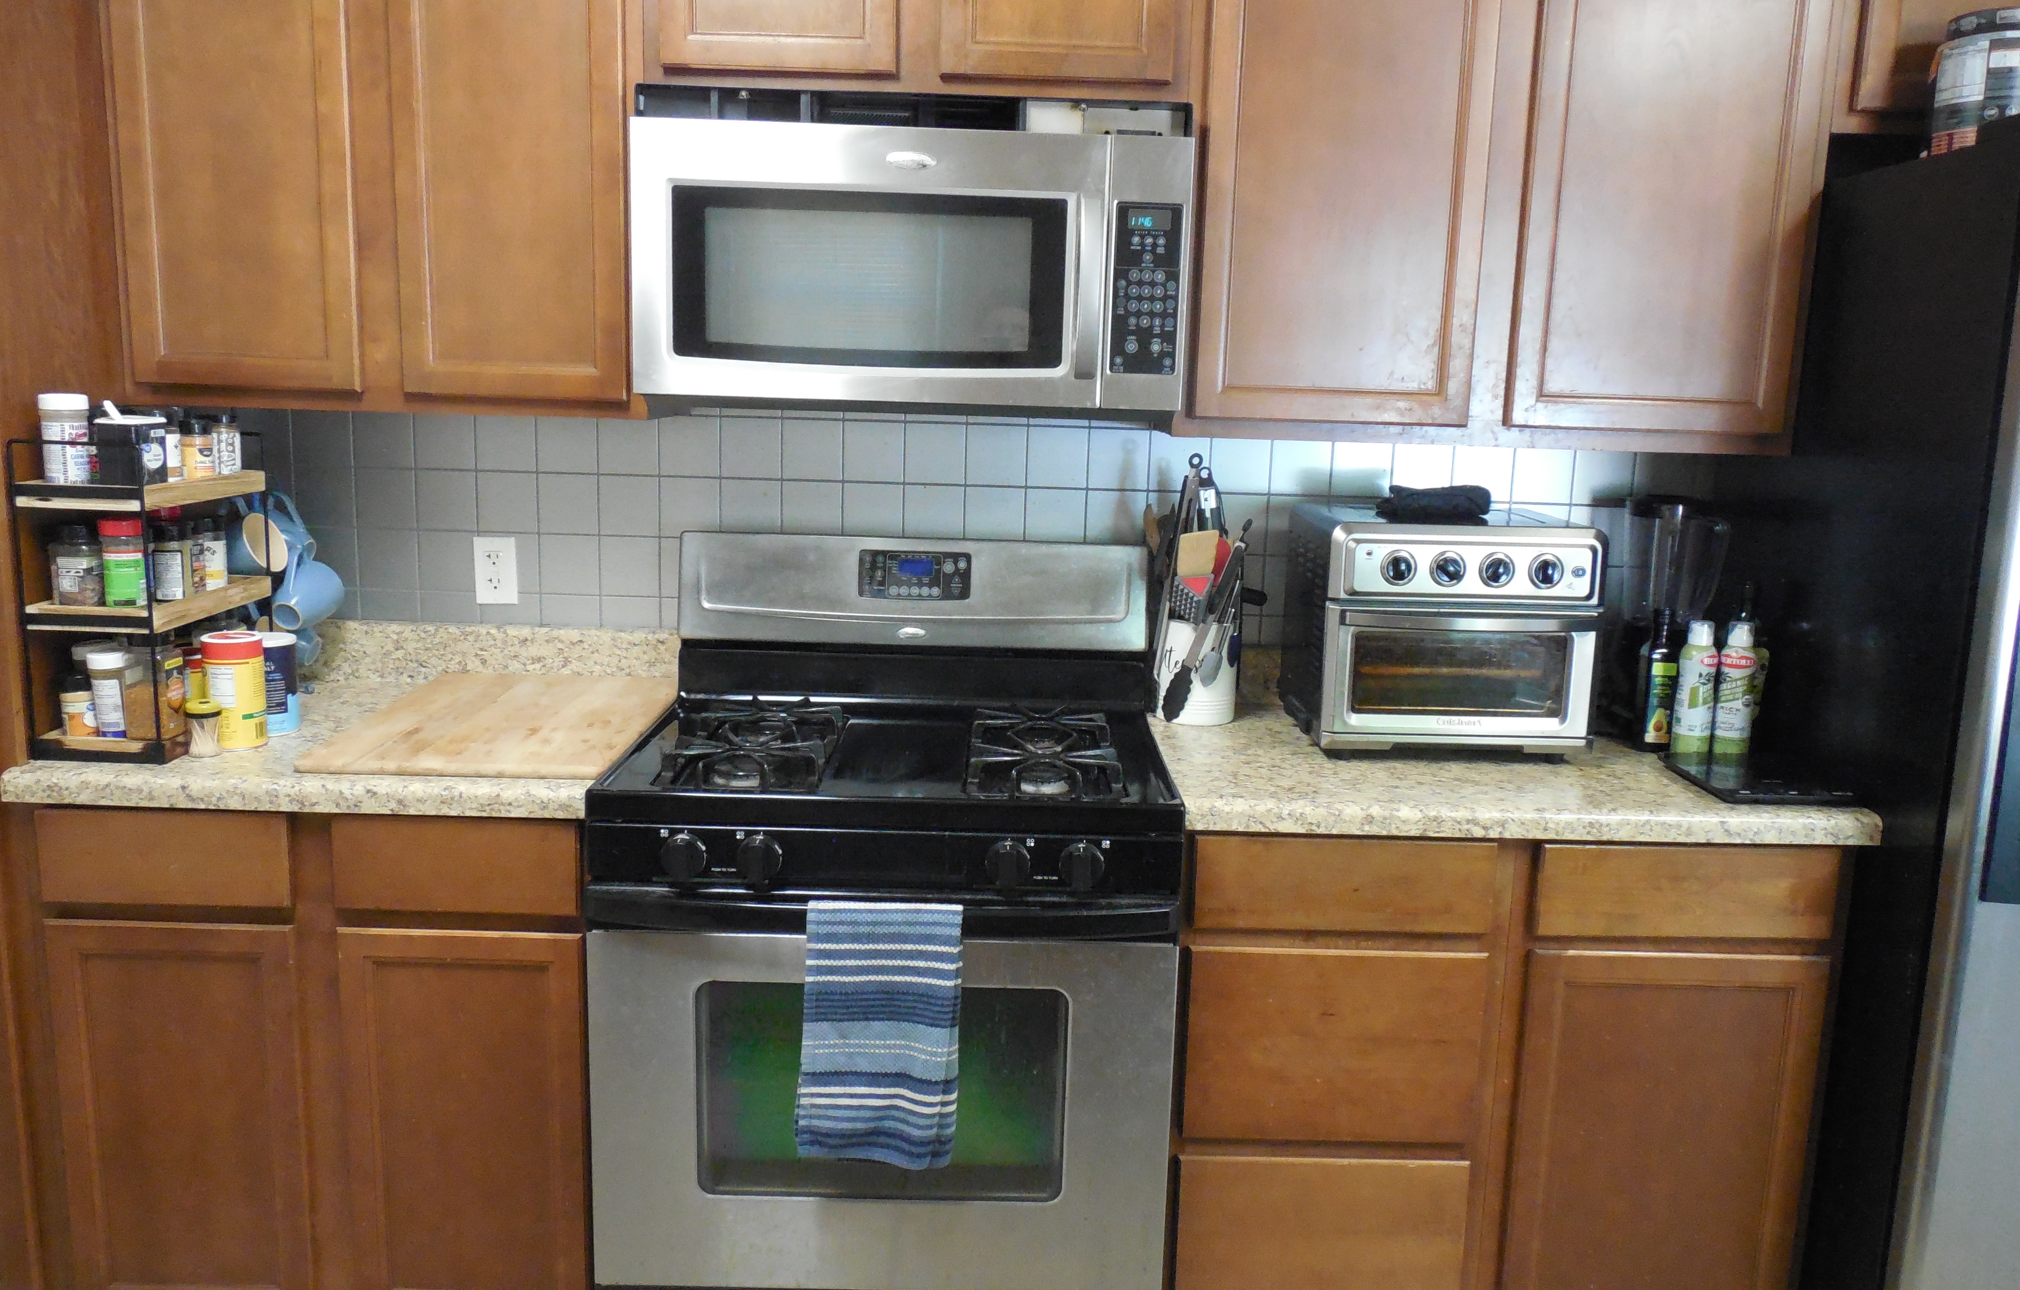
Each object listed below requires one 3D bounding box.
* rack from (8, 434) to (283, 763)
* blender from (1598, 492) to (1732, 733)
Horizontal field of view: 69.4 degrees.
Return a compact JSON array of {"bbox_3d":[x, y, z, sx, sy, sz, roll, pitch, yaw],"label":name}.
[{"bbox_3d":[-1.197,-0.079,2.039,0.181,0.420,0.309,2,10,-1],"label":"rack"},{"bbox_3d":[1.062,-0.051,2.388,0.198,0.382,0.170,2,10,-1],"label":"blender"}]

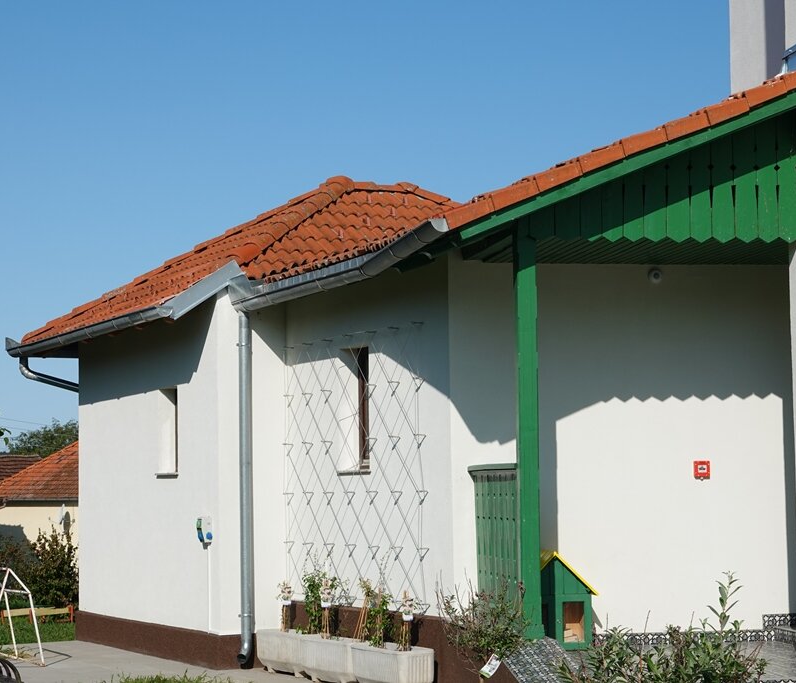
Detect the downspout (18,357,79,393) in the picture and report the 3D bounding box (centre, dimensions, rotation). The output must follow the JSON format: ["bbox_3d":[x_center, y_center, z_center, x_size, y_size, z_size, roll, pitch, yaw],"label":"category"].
[{"bbox_3d":[-3.909,0.370,20.215,0.866,0.435,0.160,-3,-5,23],"label":"downspout"}]

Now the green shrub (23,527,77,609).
[{"bbox_3d":[-4.681,3.112,24.636,0.880,1.188,0.850,-1,-5,0],"label":"green shrub"}]

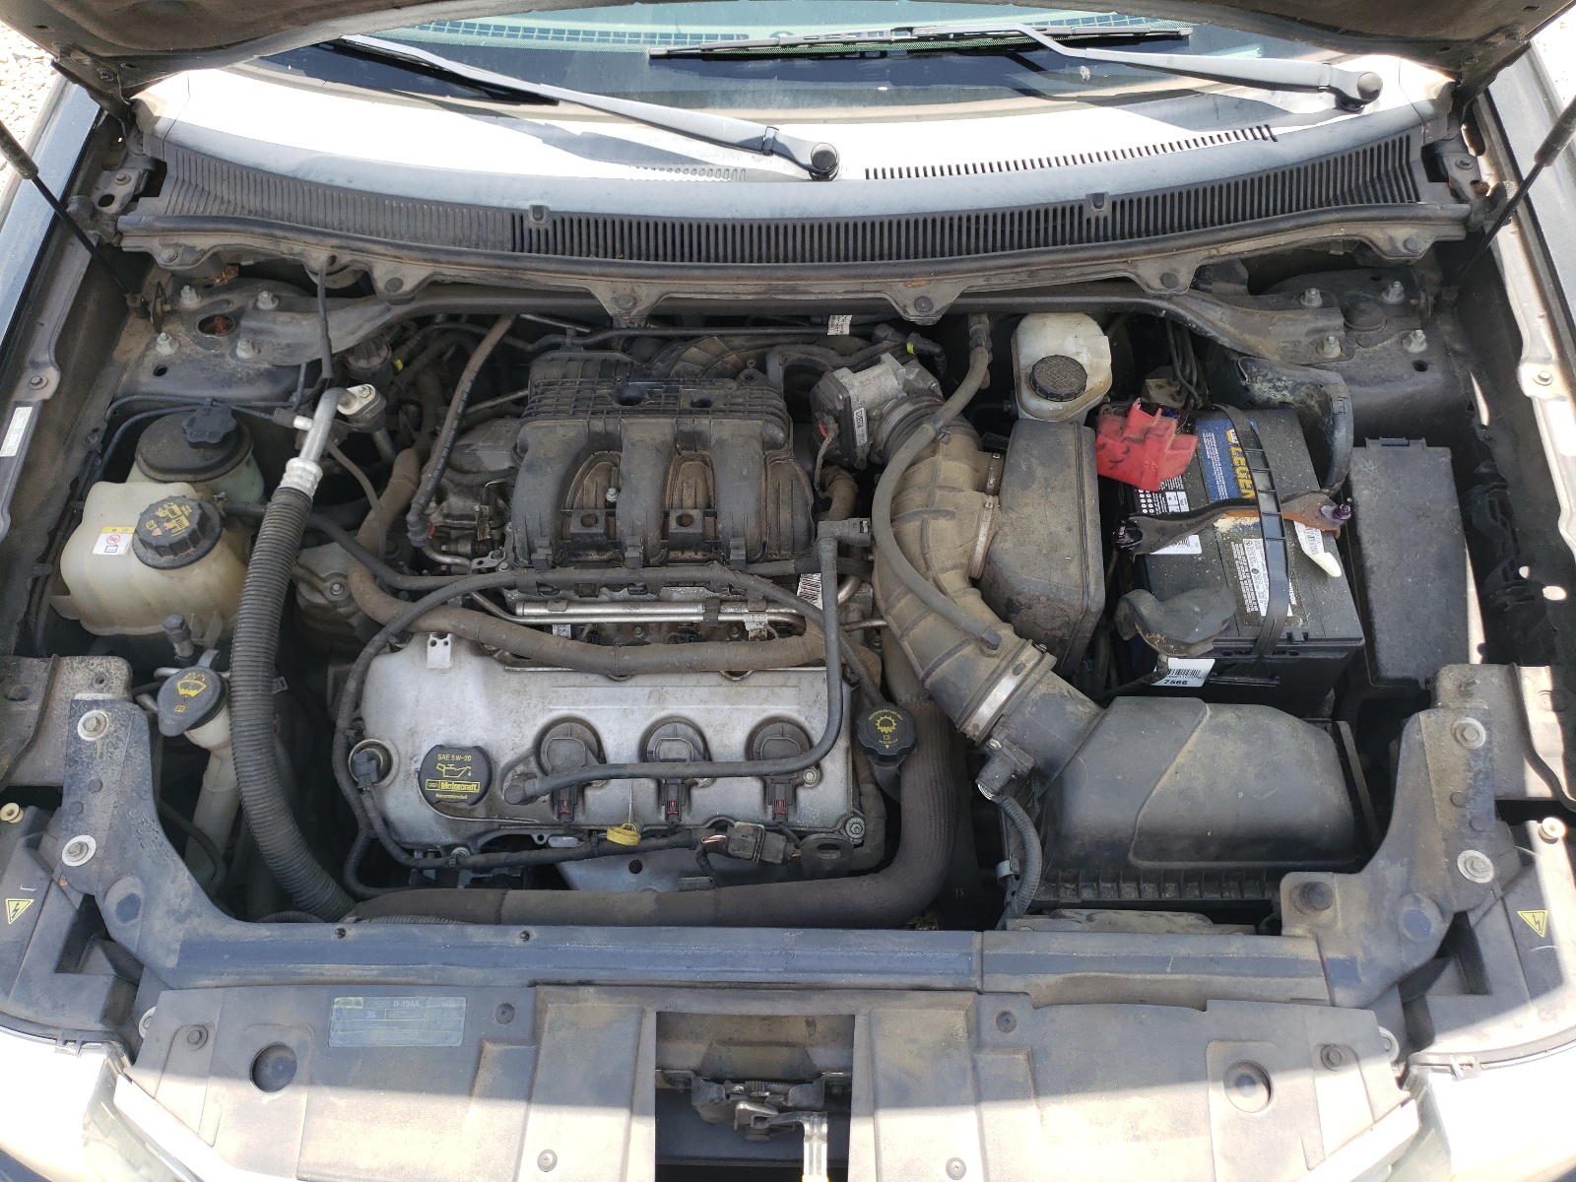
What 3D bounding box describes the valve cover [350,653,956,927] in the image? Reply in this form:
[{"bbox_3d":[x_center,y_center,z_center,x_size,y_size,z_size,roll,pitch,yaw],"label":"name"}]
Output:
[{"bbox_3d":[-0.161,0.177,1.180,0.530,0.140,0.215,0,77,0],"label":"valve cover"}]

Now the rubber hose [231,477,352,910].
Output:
[{"bbox_3d":[-0.450,0.095,1.110,0.120,0.160,0.405,0,57,0],"label":"rubber hose"}]

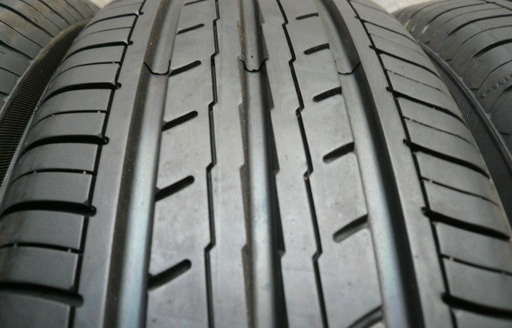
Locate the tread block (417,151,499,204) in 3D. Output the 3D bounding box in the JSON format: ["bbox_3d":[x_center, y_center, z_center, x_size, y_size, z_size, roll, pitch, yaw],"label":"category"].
[{"bbox_3d":[0.068,0.006,0.144,0.035,0.009,0.012,16,54,-16],"label":"tread block"}]

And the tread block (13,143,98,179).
[{"bbox_3d":[-0.065,0.001,0.139,0.032,0.009,0.012,-4,58,15],"label":"tread block"}]

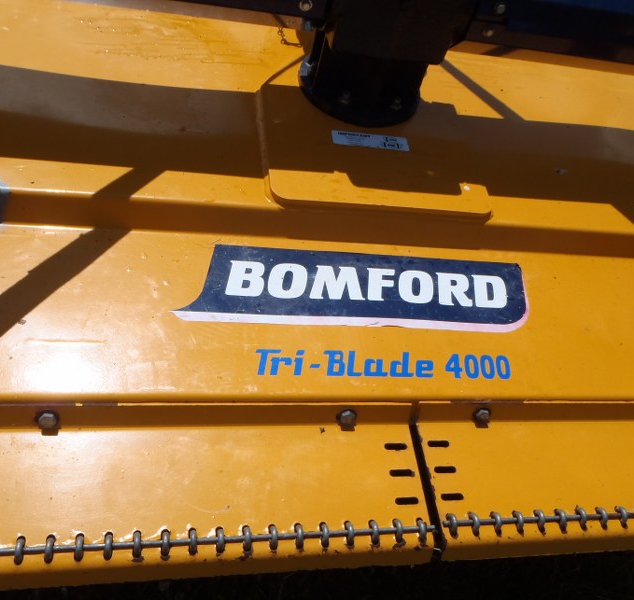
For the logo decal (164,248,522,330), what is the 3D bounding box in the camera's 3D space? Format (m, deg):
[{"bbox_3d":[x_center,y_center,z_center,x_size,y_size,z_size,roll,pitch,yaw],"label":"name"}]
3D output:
[{"bbox_3d":[0.069,-0.015,0.944,0.543,0.005,0.141,2,52,-14],"label":"logo decal"}]

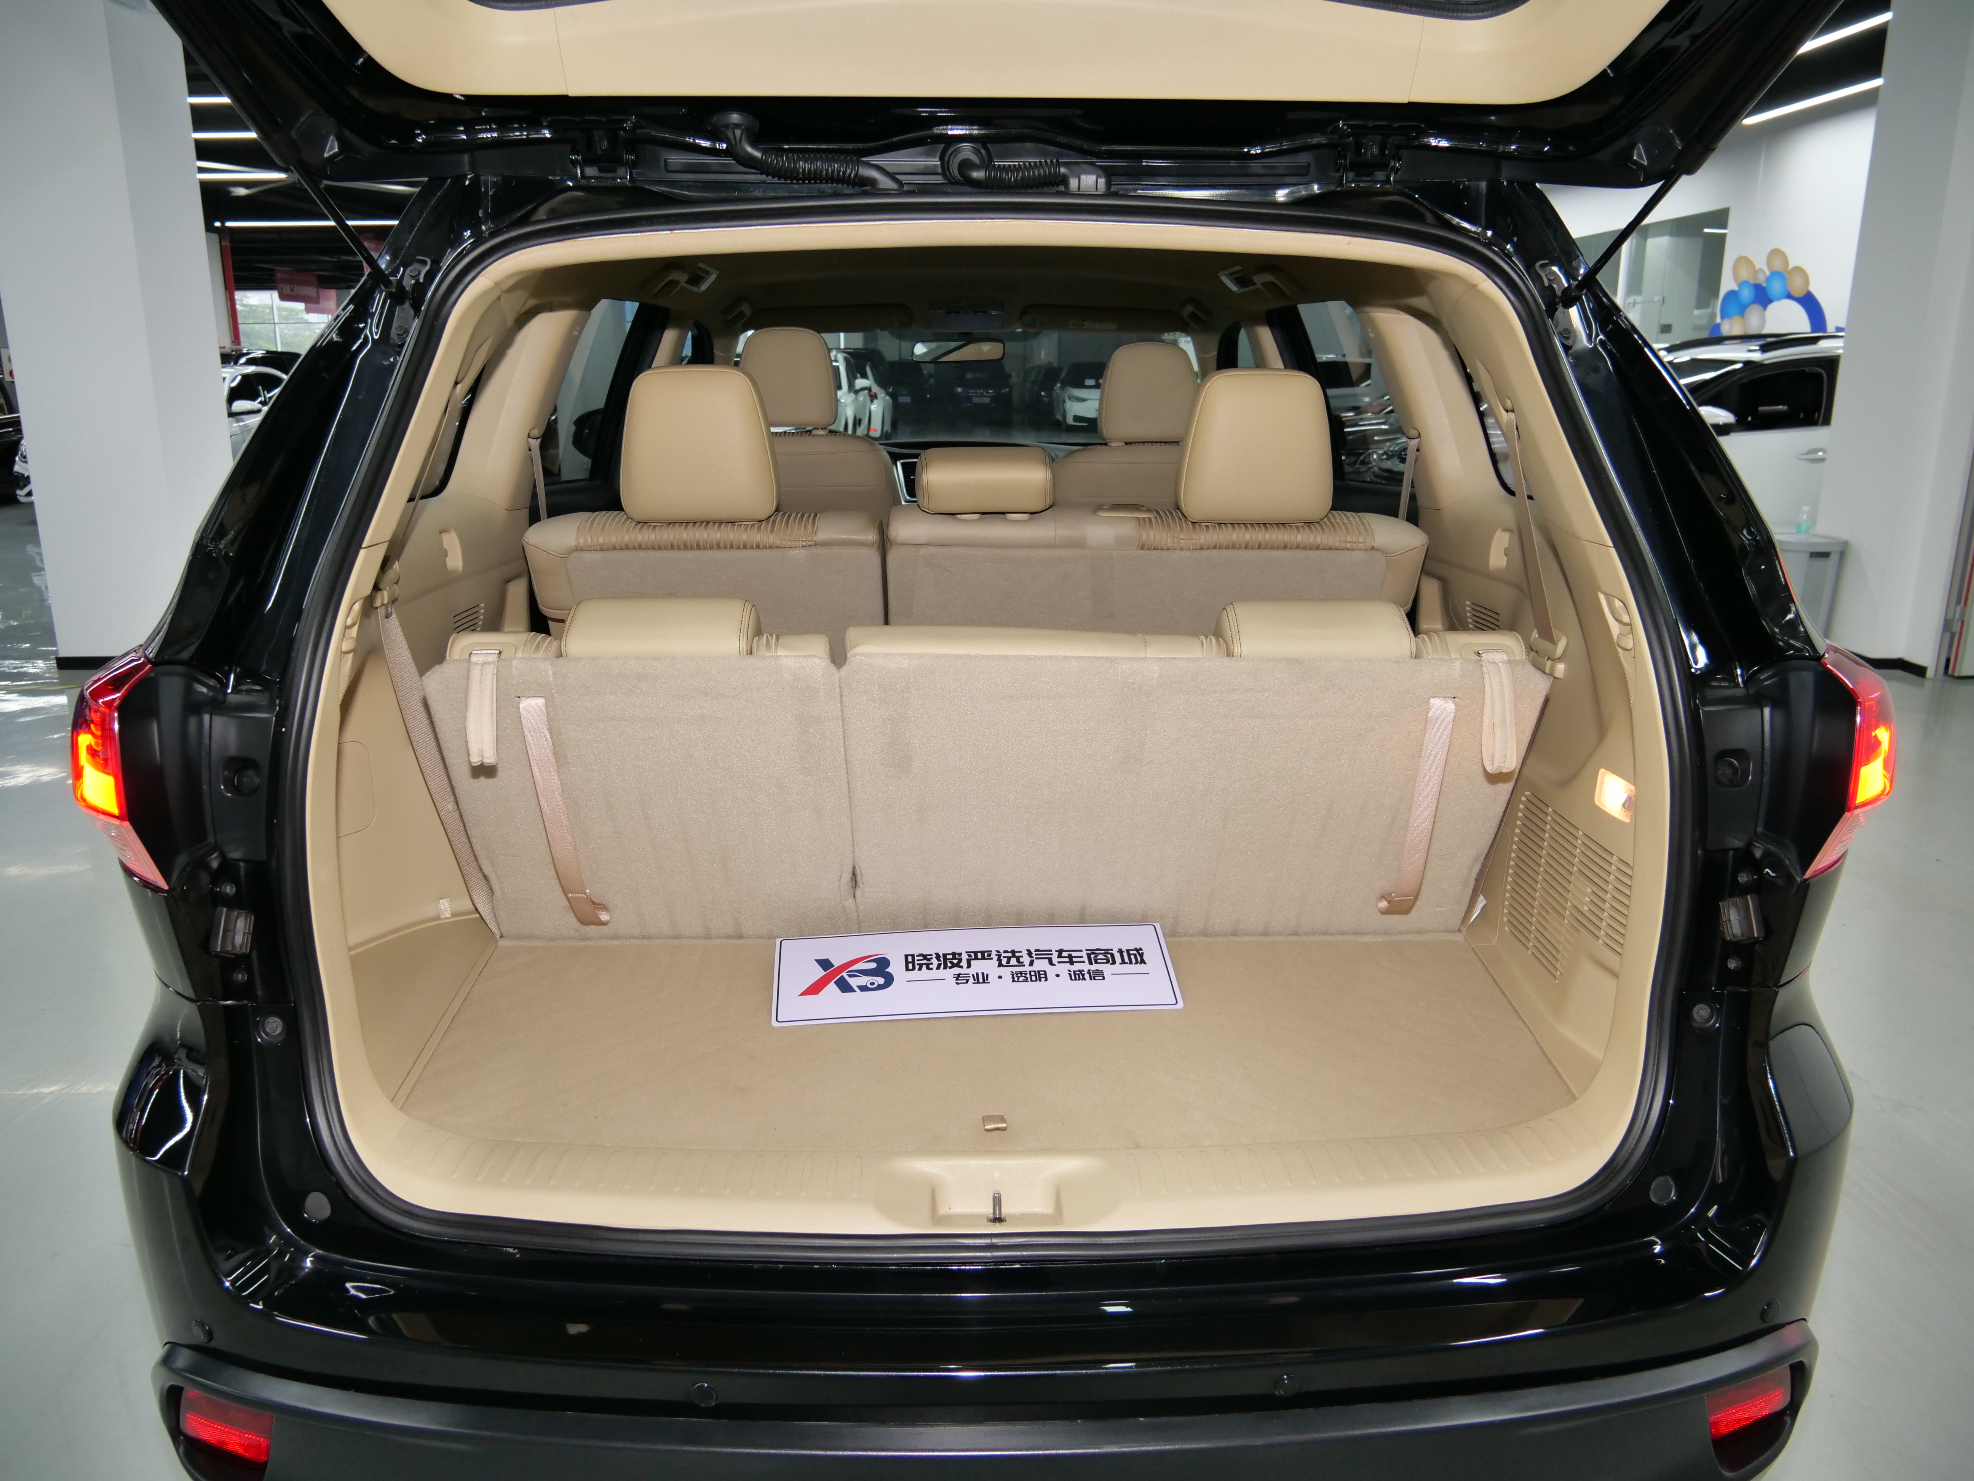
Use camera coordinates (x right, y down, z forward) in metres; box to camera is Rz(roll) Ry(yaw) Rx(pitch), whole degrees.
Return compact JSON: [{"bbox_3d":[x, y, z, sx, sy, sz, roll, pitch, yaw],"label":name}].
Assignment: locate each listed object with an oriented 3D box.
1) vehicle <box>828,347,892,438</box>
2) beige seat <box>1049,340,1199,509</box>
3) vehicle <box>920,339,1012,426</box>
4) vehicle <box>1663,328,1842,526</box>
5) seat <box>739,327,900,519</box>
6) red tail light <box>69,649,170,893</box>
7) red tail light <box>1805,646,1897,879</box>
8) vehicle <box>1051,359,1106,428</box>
[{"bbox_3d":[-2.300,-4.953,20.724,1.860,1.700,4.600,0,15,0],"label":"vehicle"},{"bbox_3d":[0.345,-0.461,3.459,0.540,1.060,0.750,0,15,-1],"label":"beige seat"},{"bbox_3d":[-0.250,-10.168,40.032,1.900,1.800,4.800,0,15,0],"label":"vehicle"},{"bbox_3d":[5.850,-2.264,10.730,4.650,1.680,1.850,-3,15,-11],"label":"vehicle"},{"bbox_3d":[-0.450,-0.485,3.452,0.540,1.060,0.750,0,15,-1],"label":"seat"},{"bbox_3d":[-0.780,0.019,1.320,0.140,0.240,0.220,0,15,2],"label":"red tail light"},{"bbox_3d":[0.790,0.011,1.349,0.140,0.240,0.220,-1,15,-3],"label":"red tail light"},{"bbox_3d":[2.810,-8.790,35.122,1.870,1.660,4.650,0,15,0],"label":"vehicle"}]

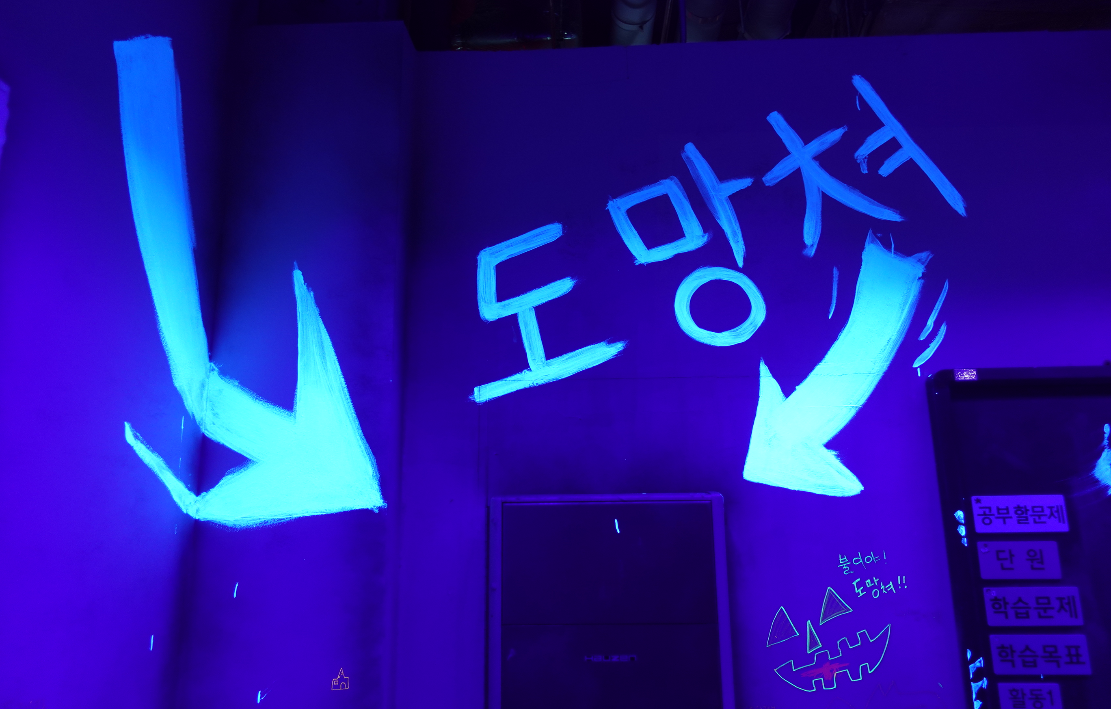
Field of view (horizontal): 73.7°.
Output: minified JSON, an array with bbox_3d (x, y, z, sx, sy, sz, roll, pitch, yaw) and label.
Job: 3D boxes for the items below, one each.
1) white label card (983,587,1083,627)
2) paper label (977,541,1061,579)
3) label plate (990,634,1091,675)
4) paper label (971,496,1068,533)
[{"bbox_3d":[1.113,0.586,1.725,0.214,0.086,0.004,-1,-13,3],"label":"white label card"},{"bbox_3d":[1.096,0.485,1.749,0.183,0.086,0.004,-1,-13,3],"label":"paper label"},{"bbox_3d":[1.114,0.689,1.701,0.214,0.086,0.004,-1,-13,3],"label":"label plate"},{"bbox_3d":[1.112,0.381,1.772,0.214,0.087,0.004,-1,-13,3],"label":"paper label"}]

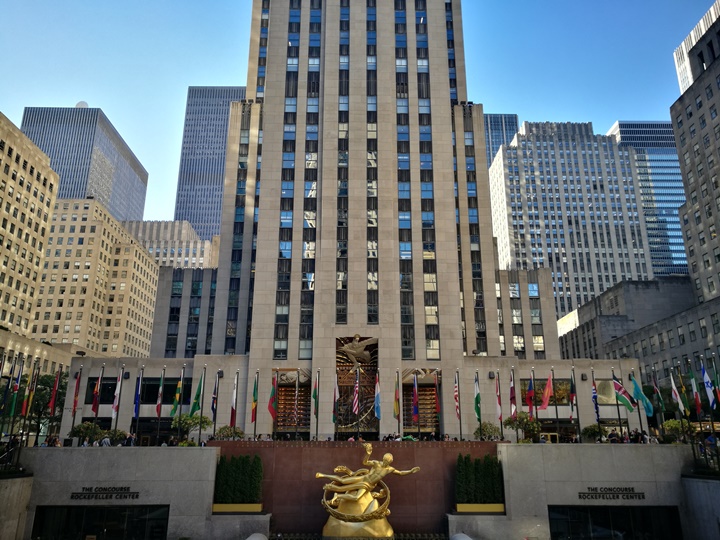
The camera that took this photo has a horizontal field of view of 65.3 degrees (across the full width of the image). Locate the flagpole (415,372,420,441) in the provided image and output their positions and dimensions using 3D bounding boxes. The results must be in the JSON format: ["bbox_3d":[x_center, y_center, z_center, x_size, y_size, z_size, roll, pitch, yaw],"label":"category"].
[{"bbox_3d":[4.066,9.955,38.806,0.140,6.074,0.140,0,-17,0],"label":"flagpole"}]

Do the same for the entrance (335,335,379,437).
[{"bbox_3d":[-0.254,12.475,56.241,4.250,11.560,1.000,0,-17,-1],"label":"entrance"}]

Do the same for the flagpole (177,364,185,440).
[{"bbox_3d":[-11.191,8.884,34.798,0.130,5.970,0.130,0,-17,-1],"label":"flagpole"}]

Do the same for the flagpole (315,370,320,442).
[{"bbox_3d":[-2.899,9.933,38.806,0.140,6.074,0.140,0,-17,0],"label":"flagpole"}]

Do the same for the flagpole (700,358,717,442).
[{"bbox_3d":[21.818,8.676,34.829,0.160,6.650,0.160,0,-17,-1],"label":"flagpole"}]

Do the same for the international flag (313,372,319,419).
[{"bbox_3d":[-2.913,8.307,37.182,0.380,3.010,0.350,0,-17,-1],"label":"international flag"}]

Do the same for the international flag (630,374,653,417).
[{"bbox_3d":[18.422,8.198,36.753,1.440,2.694,0.600,0,-17,0],"label":"international flag"}]

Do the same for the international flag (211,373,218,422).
[{"bbox_3d":[-9.584,8.470,37.253,0.420,3.180,0.350,0,-17,-1],"label":"international flag"}]

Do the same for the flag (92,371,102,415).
[{"bbox_3d":[-17.886,8.534,38.339,0.420,2.873,0.380,0,-17,-1],"label":"flag"}]

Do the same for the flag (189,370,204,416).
[{"bbox_3d":[-11.176,8.626,38.448,0.733,2.880,0.380,0,-17,-1],"label":"flag"}]

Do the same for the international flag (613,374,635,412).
[{"bbox_3d":[17.271,8.015,36.810,1.442,2.573,0.600,0,-17,0],"label":"international flag"}]

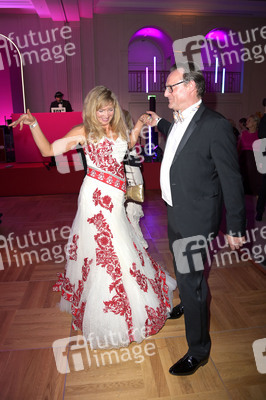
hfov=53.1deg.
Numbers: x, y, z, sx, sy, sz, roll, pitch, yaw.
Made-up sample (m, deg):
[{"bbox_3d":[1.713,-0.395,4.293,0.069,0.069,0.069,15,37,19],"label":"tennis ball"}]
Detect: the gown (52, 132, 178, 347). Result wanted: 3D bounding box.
[{"bbox_3d":[-0.140,0.242,2.072,1.000,1.390,0.870,-3,13,-14],"label":"gown"}]

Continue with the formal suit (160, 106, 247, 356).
[{"bbox_3d":[0.420,0.210,1.685,0.500,1.530,0.620,-5,14,-22],"label":"formal suit"}]

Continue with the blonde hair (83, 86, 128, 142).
[{"bbox_3d":[-0.190,-0.571,1.789,0.300,0.370,0.280,-3,13,-12],"label":"blonde hair"}]

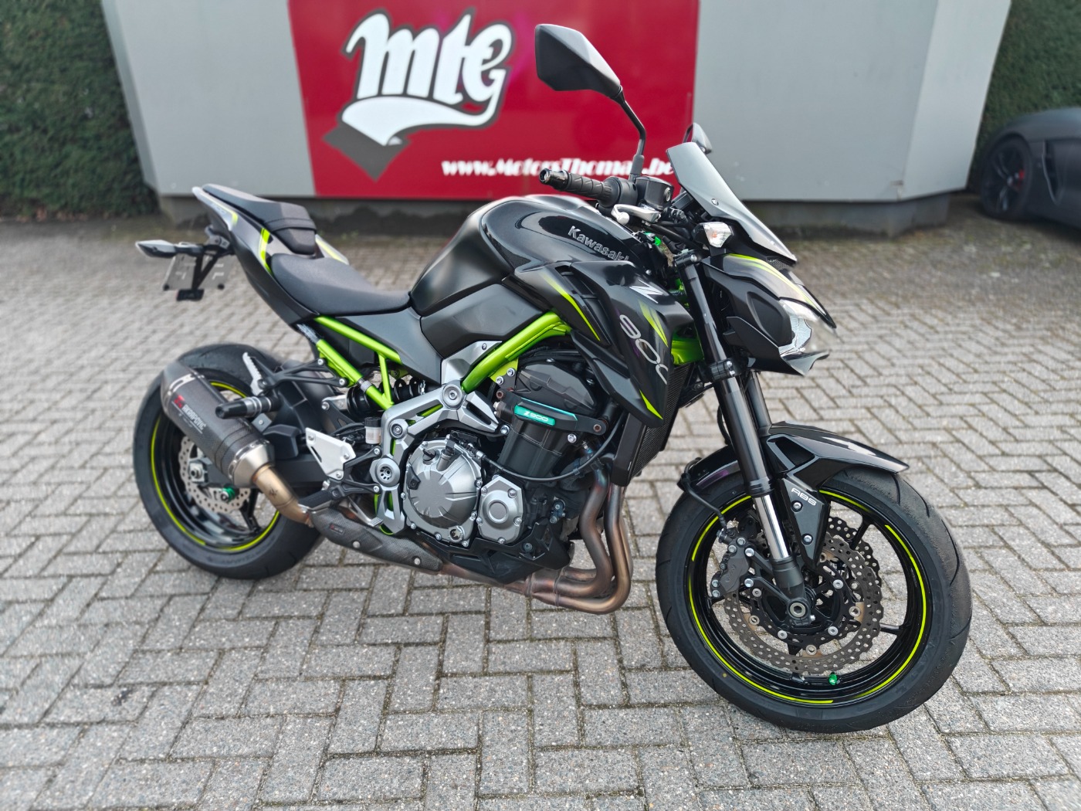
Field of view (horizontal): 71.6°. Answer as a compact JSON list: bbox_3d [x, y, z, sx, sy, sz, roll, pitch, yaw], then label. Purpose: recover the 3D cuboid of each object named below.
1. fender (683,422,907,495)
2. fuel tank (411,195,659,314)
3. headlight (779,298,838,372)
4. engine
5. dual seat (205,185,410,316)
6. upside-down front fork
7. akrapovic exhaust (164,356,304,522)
[{"bbox_3d":[0.504,0.122,1.505,0.420,0.170,0.190,9,11,21],"label":"fender"},{"bbox_3d":[-0.030,-0.321,1.654,0.580,0.285,0.360,9,10,20],"label":"fuel tank"},{"bbox_3d":[0.508,-0.133,1.468,0.140,0.150,0.190,9,11,21],"label":"headlight"},{"bbox_3d":[-0.037,0.107,1.712,0.450,0.510,0.450,9,10,20],"label":"engine"},{"bbox_3d":[-0.577,-0.385,1.853,0.660,0.285,0.270,9,10,20],"label":"dual seat"},{"bbox_3d":[0.427,0.043,1.526,0.085,0.745,0.265,-18,0,24],"label":"upside-down front fork"},{"bbox_3d":[-0.716,0.086,1.762,0.440,0.140,0.120,42,19,7],"label":"akrapovic exhaust"}]

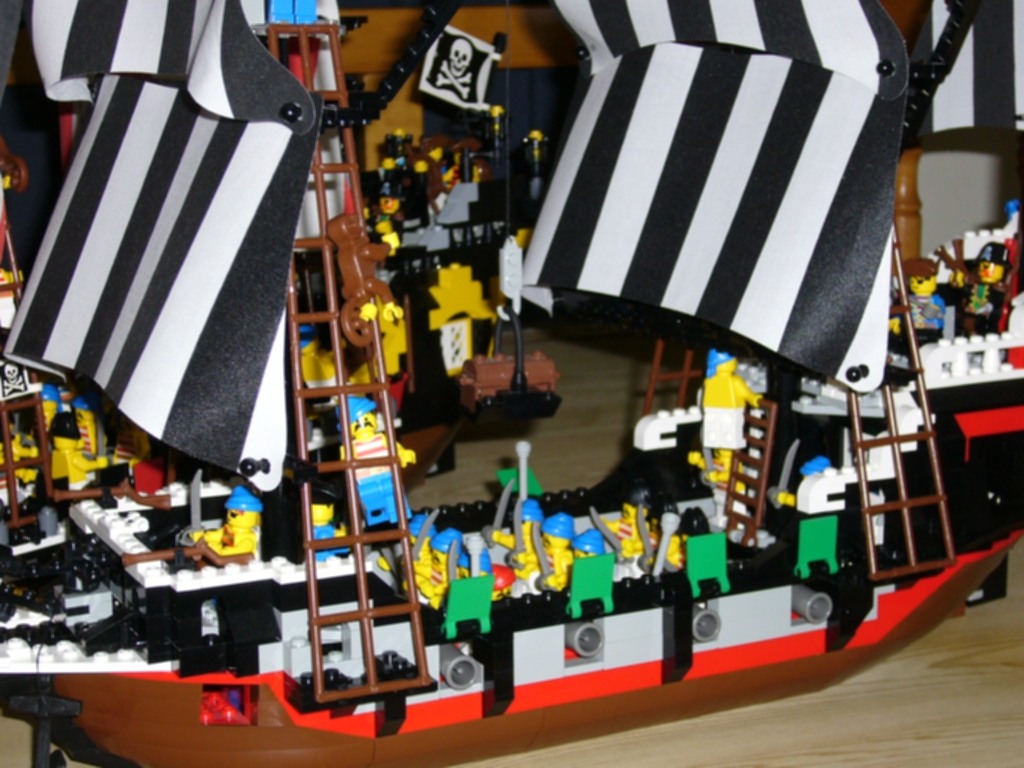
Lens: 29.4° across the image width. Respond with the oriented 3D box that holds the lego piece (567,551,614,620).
[{"bbox_3d":[0.027,0.069,0.677,0.016,0.021,0.005,-6,18,-27],"label":"lego piece"}]

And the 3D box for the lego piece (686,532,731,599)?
[{"bbox_3d":[0.071,0.065,0.697,0.016,0.021,0.005,-6,8,-27],"label":"lego piece"}]

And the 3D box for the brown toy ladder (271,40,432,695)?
[{"bbox_3d":[-0.055,-0.009,0.627,0.040,0.217,0.004,-5,-3,-27],"label":"brown toy ladder"}]

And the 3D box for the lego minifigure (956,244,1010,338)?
[{"bbox_3d":[0.190,-0.034,0.787,0.013,0.045,0.020,-10,14,-43],"label":"lego minifigure"}]

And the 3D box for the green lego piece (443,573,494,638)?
[{"bbox_3d":[-0.015,0.074,0.655,0.016,0.021,0.005,-6,24,-27],"label":"green lego piece"}]

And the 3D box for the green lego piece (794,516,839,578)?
[{"bbox_3d":[0.112,0.060,0.722,0.016,0.021,0.005,-6,14,-27],"label":"green lego piece"}]

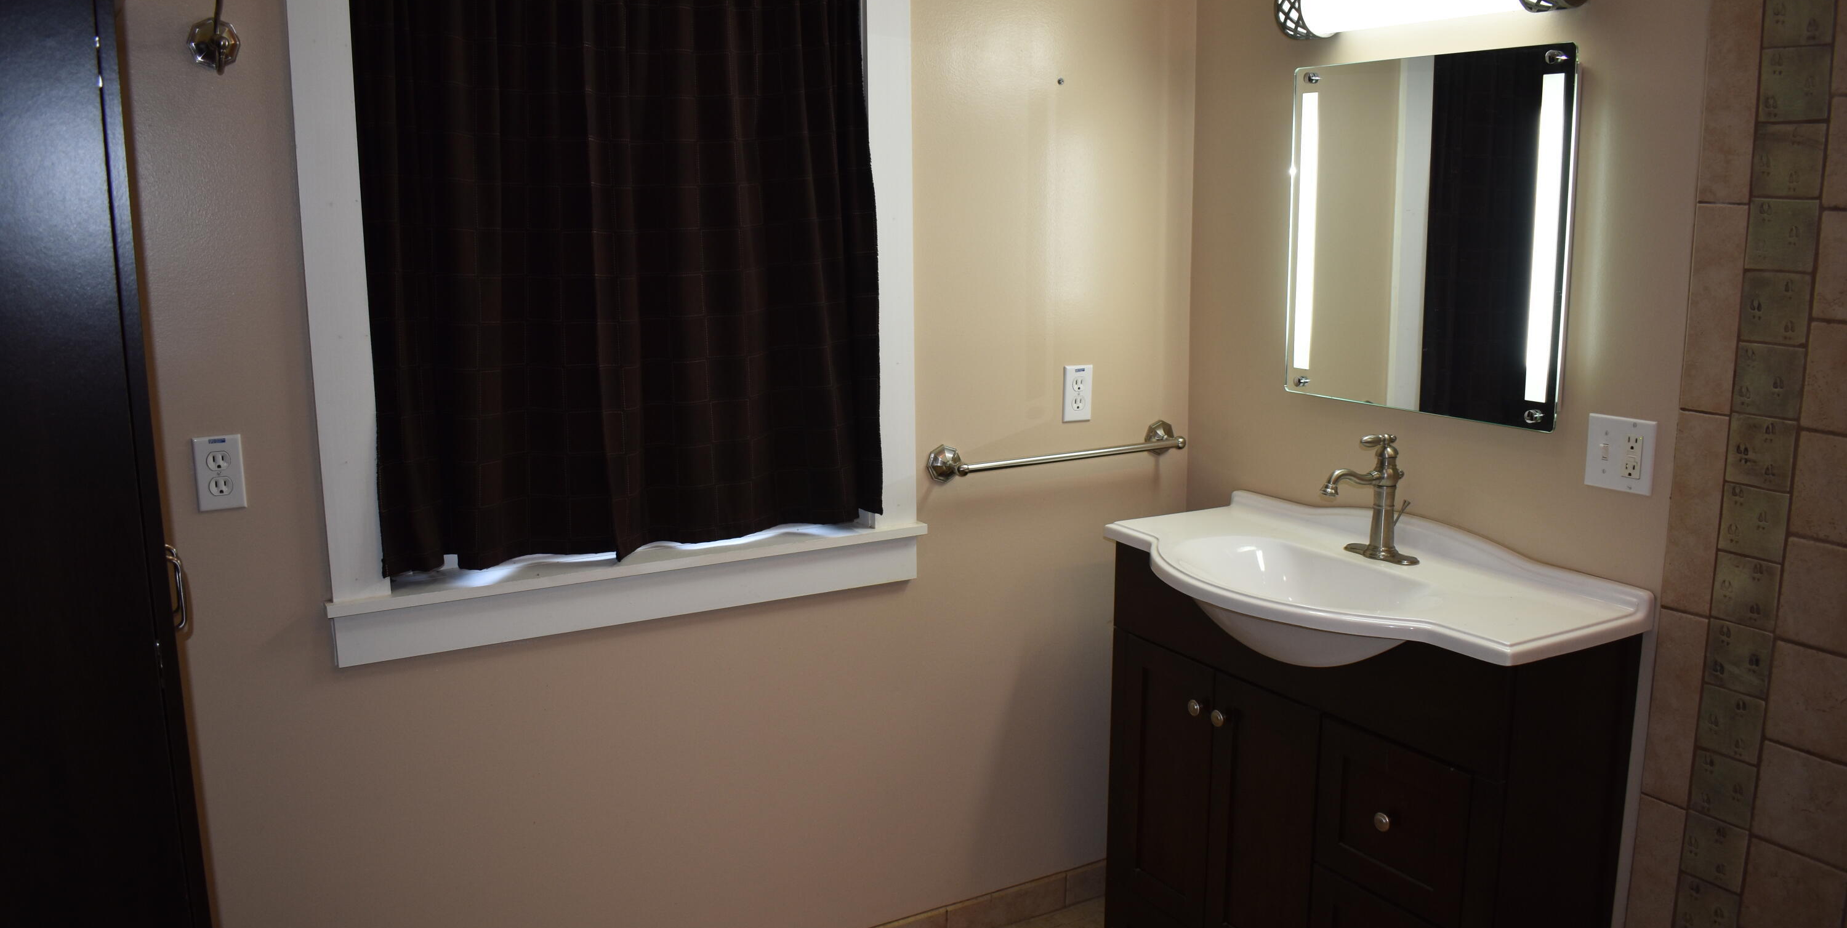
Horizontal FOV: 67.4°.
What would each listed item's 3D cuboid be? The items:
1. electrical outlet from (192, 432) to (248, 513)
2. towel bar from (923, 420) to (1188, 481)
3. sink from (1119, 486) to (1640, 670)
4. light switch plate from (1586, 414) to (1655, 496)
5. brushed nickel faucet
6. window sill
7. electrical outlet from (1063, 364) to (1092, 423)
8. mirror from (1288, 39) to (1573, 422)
[{"bbox_3d":[-1.083,0.015,2.133,0.069,0.114,0.008,-6,12,-29],"label":"electrical outlet"},{"bbox_3d":[0.303,-0.022,2.879,0.632,0.075,0.088,-6,12,-29],"label":"towel bar"},{"bbox_3d":[0.697,0.243,2.462,0.468,0.188,0.952,-6,12,-29],"label":"sink"},{"bbox_3d":[1.095,-0.015,2.175,0.008,0.116,0.116,-6,12,-29],"label":"light switch plate"},{"bbox_3d":[0.784,0.062,2.498,0.197,0.226,0.150,-6,12,-29],"label":"brushed nickel faucet"},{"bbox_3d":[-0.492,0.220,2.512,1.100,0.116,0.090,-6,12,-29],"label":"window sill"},{"bbox_3d":[0.325,-0.149,2.917,0.070,0.115,0.008,-6,12,-29],"label":"electrical outlet"},{"bbox_3d":[0.876,-0.403,2.455,0.042,0.614,0.608,-6,12,-29],"label":"mirror"}]

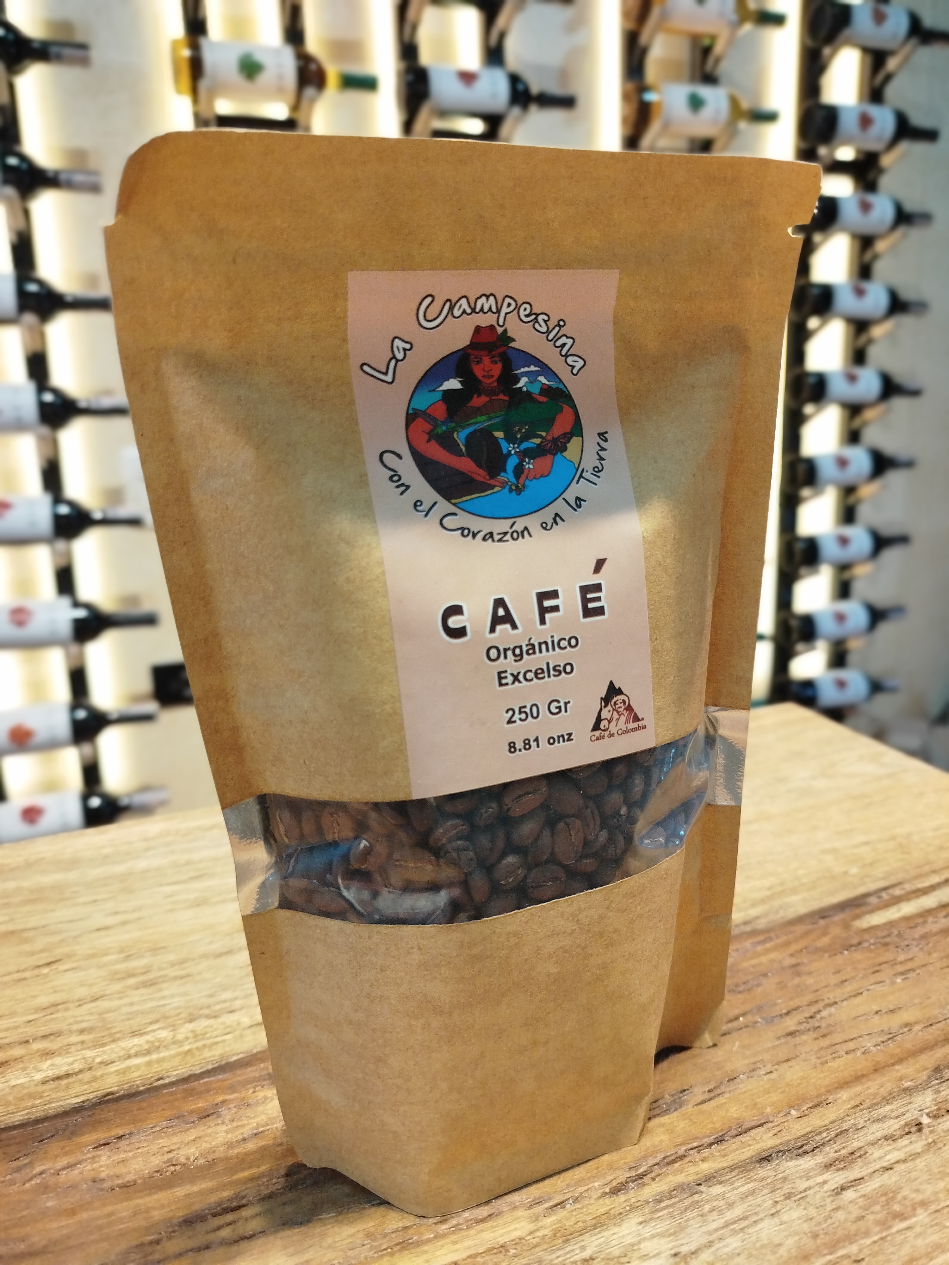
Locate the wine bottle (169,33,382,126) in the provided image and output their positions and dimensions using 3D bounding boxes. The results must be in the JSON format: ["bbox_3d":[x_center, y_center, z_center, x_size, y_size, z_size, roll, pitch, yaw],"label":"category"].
[{"bbox_3d":[-0.302,-0.858,1.348,0.300,0.076,0.076,-7,13,-19],"label":"wine bottle"}]

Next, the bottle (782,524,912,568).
[{"bbox_3d":[0.812,-0.188,1.897,0.300,0.076,0.076,-7,13,-19],"label":"bottle"}]

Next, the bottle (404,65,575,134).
[{"bbox_3d":[0.030,-0.899,1.461,0.300,0.076,0.076,-6,13,-19],"label":"bottle"}]

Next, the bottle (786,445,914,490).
[{"bbox_3d":[0.805,-0.351,1.860,0.300,0.076,0.076,-7,13,-19],"label":"bottle"}]

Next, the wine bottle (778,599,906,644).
[{"bbox_3d":[0.818,-0.027,1.933,0.300,0.076,0.076,-7,13,-19],"label":"wine bottle"}]

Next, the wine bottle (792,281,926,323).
[{"bbox_3d":[0.795,-0.675,1.789,0.300,0.076,0.076,-3,12,-20],"label":"wine bottle"}]

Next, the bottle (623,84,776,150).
[{"bbox_3d":[0.419,-0.947,1.594,0.300,0.076,0.076,-7,14,-19],"label":"bottle"}]

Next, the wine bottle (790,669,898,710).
[{"bbox_3d":[0.821,0.124,1.965,0.300,0.076,0.076,-3,12,-20],"label":"wine bottle"}]

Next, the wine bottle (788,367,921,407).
[{"bbox_3d":[0.801,-0.511,1.825,0.300,0.076,0.076,-3,12,-20],"label":"wine bottle"}]

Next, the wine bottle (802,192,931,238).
[{"bbox_3d":[0.786,-0.836,1.752,0.300,0.076,0.076,-5,13,-19],"label":"wine bottle"}]

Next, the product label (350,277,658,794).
[{"bbox_3d":[0.009,-0.022,0.194,0.061,0.112,0.010,-9,9,-19],"label":"product label"}]

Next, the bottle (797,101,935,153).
[{"bbox_3d":[0.783,-0.988,1.719,0.300,0.076,0.076,-5,13,-19],"label":"bottle"}]

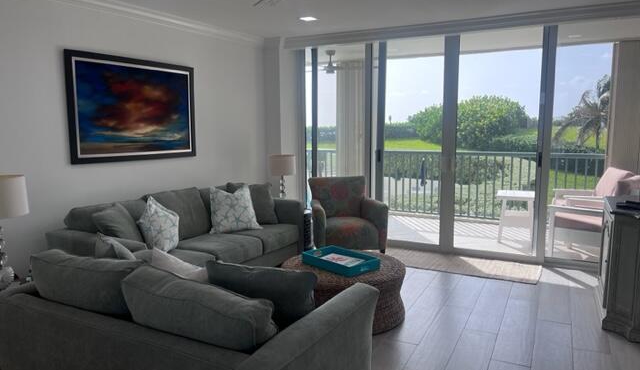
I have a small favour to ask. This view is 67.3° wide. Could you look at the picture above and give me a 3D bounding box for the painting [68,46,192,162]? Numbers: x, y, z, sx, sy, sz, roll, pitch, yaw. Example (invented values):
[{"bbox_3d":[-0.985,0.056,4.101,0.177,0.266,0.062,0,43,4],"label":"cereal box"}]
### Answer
[{"bbox_3d":[-1.773,-0.728,4.712,0.050,0.960,1.517,4,8,28],"label":"painting"}]

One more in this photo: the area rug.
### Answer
[{"bbox_3d":[1.204,0.827,5.207,2.150,0.012,0.630,3,8,26],"label":"area rug"}]

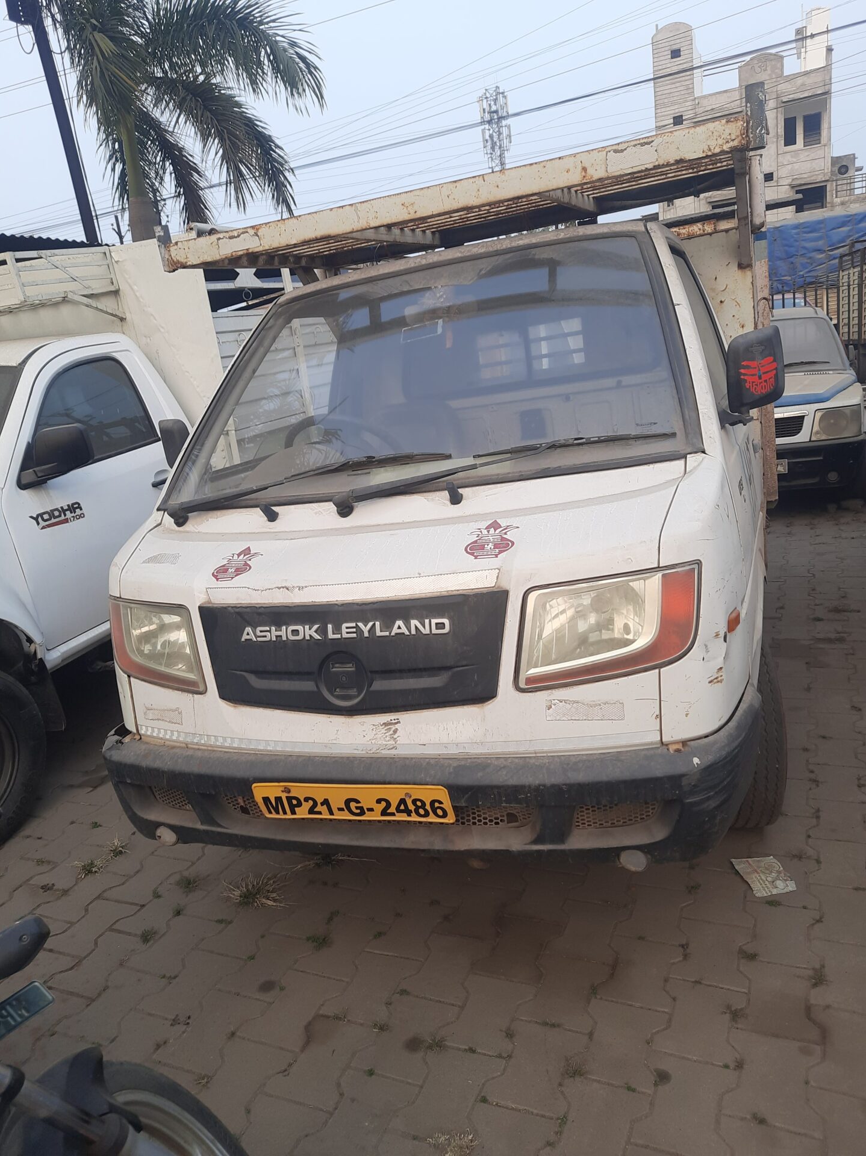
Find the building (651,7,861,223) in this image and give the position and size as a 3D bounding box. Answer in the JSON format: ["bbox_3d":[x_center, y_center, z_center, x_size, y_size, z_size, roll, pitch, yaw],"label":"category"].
[{"bbox_3d":[14.957,-17.093,38.772,7.400,12.700,10.000,0,16,25],"label":"building"}]

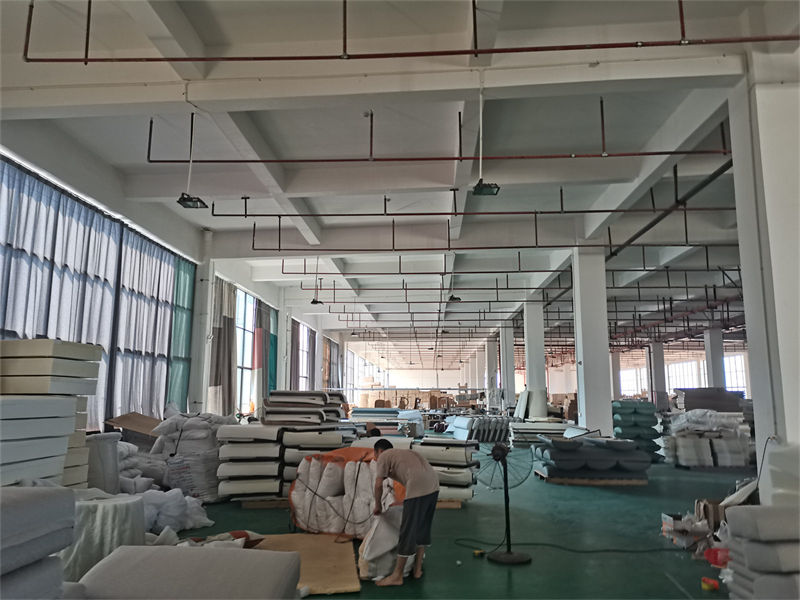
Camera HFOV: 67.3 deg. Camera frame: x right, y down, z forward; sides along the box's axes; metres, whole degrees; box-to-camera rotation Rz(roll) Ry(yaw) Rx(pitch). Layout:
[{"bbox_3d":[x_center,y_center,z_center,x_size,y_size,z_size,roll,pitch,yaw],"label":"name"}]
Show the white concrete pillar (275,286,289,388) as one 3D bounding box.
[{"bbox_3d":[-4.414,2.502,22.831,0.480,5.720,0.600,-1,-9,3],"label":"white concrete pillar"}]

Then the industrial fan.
[{"bbox_3d":[1.038,1.955,6.045,0.600,1.210,0.450,-2,-9,17],"label":"industrial fan"}]

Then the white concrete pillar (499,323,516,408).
[{"bbox_3d":[5.504,3.930,30.297,0.600,5.050,0.600,-1,-9,3],"label":"white concrete pillar"}]

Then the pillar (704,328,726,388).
[{"bbox_3d":[13.771,3.484,26.123,0.530,4.680,0.530,0,-9,3],"label":"pillar"}]

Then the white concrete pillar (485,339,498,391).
[{"bbox_3d":[5.926,5.188,38.226,0.600,5.050,0.600,-1,-9,3],"label":"white concrete pillar"}]

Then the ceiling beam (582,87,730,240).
[{"bbox_3d":[3.947,-2.072,9.708,0.220,0.530,6.490,0,-9,3],"label":"ceiling beam"}]

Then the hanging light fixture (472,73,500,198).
[{"bbox_3d":[0.855,-1.663,6.000,0.270,1.270,0.220,0,-9,3],"label":"hanging light fixture"}]

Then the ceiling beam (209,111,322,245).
[{"bbox_3d":[-2.235,-2.159,11.024,0.248,0.436,7.437,-1,-9,3],"label":"ceiling beam"}]

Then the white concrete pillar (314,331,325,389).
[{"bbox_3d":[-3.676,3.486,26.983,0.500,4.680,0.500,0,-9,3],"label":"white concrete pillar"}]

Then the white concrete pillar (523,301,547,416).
[{"bbox_3d":[5.084,2.678,22.400,0.600,5.050,0.600,-1,-9,3],"label":"white concrete pillar"}]

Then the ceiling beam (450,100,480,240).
[{"bbox_3d":[1.126,-2.219,10.855,0.245,0.436,7.437,-1,-9,3],"label":"ceiling beam"}]

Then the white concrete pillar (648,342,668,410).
[{"bbox_3d":[14.240,4.585,33.038,0.530,4.680,0.530,0,-9,3],"label":"white concrete pillar"}]

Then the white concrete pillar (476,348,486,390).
[{"bbox_3d":[5.461,5.687,40.409,0.530,4.680,0.530,0,-9,3],"label":"white concrete pillar"}]

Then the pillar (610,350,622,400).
[{"bbox_3d":[16.500,6.263,45.645,0.600,5.050,0.600,-1,-9,3],"label":"pillar"}]

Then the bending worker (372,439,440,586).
[{"bbox_3d":[0.058,1.855,5.401,0.600,1.190,0.460,-4,-10,28],"label":"bending worker"}]

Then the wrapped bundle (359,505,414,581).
[{"bbox_3d":[-0.116,2.337,5.896,0.520,0.640,0.450,-1,-9,3],"label":"wrapped bundle"}]

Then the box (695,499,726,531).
[{"bbox_3d":[3.588,2.498,6.966,0.300,0.400,0.300,-1,-9,3],"label":"box"}]

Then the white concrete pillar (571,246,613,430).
[{"bbox_3d":[4.096,1.283,12.724,0.530,4.680,0.530,0,-9,3],"label":"white concrete pillar"}]

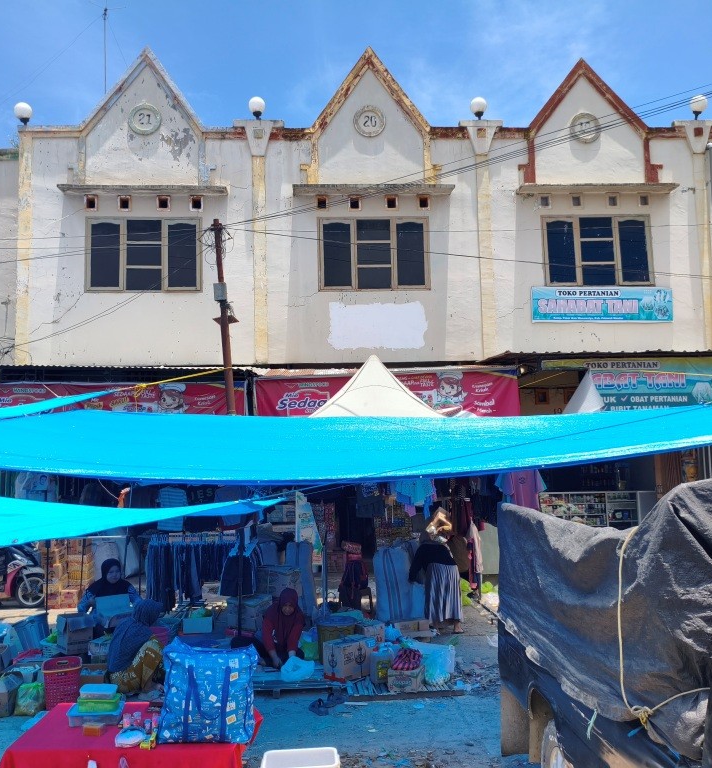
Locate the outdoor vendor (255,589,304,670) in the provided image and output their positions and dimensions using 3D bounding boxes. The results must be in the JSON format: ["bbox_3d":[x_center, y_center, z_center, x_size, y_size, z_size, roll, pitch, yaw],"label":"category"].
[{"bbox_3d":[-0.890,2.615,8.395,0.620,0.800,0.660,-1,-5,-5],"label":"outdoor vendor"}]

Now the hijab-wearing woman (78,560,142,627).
[{"bbox_3d":[-2.829,2.586,8.822,0.640,1.150,0.620,0,-5,-16],"label":"hijab-wearing woman"}]

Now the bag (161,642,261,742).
[{"bbox_3d":[-0.890,1.824,4.638,0.560,0.560,0.280,-1,-5,-1],"label":"bag"}]

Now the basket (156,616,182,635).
[{"bbox_3d":[-2.136,2.755,8.533,0.330,0.180,0.400,-1,-5,-4],"label":"basket"}]

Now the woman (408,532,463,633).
[{"bbox_3d":[1.038,2.603,10.169,0.520,1.260,0.580,2,-5,-30],"label":"woman"}]

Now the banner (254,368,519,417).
[{"bbox_3d":[0.471,0.308,11.216,3.880,0.920,0.050,-1,-5,-3],"label":"banner"}]

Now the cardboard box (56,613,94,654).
[{"bbox_3d":[-3.094,2.738,8.529,0.290,0.390,0.350,2,-6,-32],"label":"cardboard box"}]

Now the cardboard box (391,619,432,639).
[{"bbox_3d":[0.637,3.015,9.419,0.430,0.220,0.300,-1,-5,-6],"label":"cardboard box"}]

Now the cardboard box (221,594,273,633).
[{"bbox_3d":[-1.406,3.107,10.362,0.430,0.330,0.410,-4,-5,30],"label":"cardboard box"}]

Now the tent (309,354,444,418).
[{"bbox_3d":[0.275,1.371,9.943,2.900,3.509,2.900,-1,-6,-3],"label":"tent"}]

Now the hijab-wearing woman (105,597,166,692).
[{"bbox_3d":[-2.143,2.552,7.440,0.520,0.860,0.430,3,-7,-40],"label":"hijab-wearing woman"}]

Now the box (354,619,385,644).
[{"bbox_3d":[0.152,2.727,8.380,0.300,0.250,0.240,2,-7,-33],"label":"box"}]

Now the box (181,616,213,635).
[{"bbox_3d":[-1.774,2.725,8.739,0.320,0.180,0.280,-1,-6,-3],"label":"box"}]

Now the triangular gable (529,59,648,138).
[{"bbox_3d":[4.279,-5.239,14.204,2.150,1.460,0.250,-1,-6,-3],"label":"triangular gable"}]

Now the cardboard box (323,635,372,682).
[{"bbox_3d":[-0.083,2.708,7.585,0.345,0.320,0.330,3,-7,-41],"label":"cardboard box"}]

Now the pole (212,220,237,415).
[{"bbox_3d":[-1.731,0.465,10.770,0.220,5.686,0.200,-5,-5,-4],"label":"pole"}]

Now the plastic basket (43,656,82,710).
[{"bbox_3d":[-2.651,2.777,7.018,0.330,0.440,0.320,0,-5,-16],"label":"plastic basket"}]

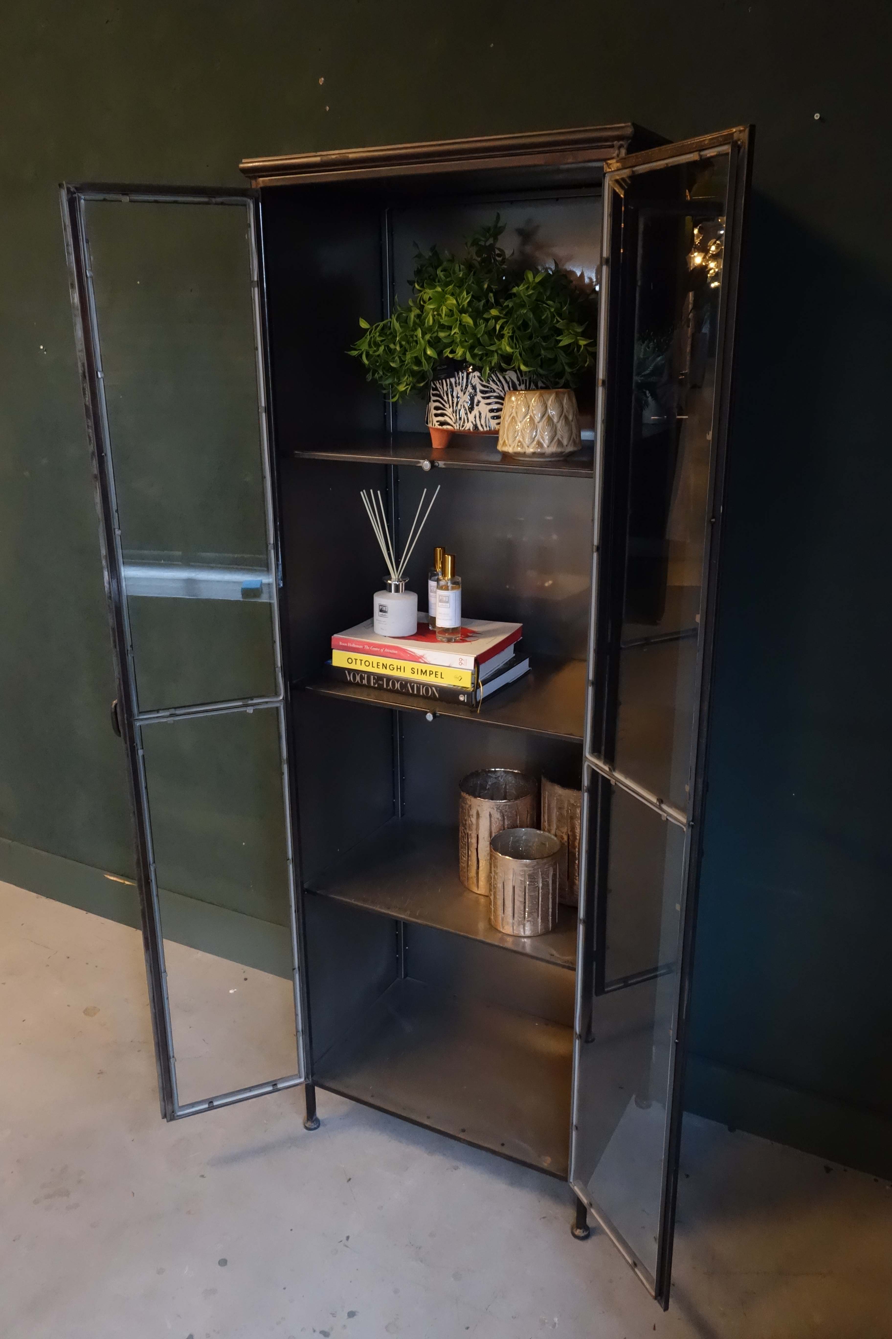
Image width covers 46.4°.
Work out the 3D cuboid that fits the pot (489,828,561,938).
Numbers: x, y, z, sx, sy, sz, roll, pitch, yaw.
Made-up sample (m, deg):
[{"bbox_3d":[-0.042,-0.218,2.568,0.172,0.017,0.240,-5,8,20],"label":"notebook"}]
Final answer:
[{"bbox_3d":[0.140,0.373,1.834,0.120,0.149,0.120,0,18,0],"label":"pot"}]

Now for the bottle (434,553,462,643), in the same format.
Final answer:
[{"bbox_3d":[0.005,-0.123,1.780,0.043,0.148,0.043,0,18,0],"label":"bottle"}]

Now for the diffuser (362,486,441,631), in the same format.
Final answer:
[{"bbox_3d":[-0.081,-0.188,1.804,0.122,0.256,0.122,0,18,0],"label":"diffuser"}]

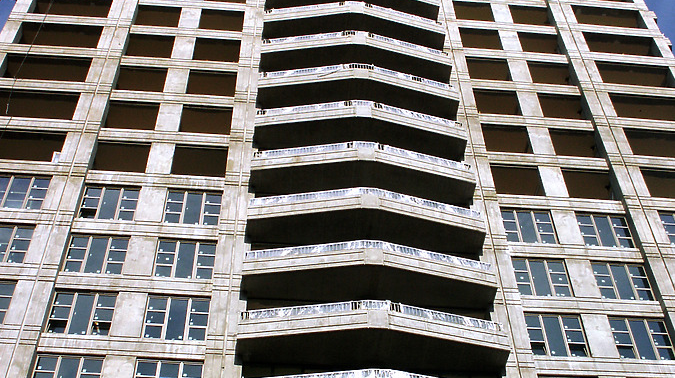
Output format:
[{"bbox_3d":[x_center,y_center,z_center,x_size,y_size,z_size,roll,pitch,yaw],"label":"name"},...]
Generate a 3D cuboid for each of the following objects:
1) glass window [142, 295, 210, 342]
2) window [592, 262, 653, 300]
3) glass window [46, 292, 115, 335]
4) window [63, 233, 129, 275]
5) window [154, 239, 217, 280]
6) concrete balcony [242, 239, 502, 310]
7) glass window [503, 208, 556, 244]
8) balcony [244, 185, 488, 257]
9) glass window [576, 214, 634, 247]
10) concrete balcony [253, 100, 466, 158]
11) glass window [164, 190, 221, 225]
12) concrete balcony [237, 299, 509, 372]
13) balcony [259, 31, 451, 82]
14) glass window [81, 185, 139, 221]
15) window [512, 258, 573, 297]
[{"bbox_3d":[-5.727,4.721,32.598,2.285,1.971,0.133,3,-49,-4],"label":"glass window"},{"bbox_3d":[11.534,3.737,36.661,2.250,1.981,0.150,3,-49,-4],"label":"window"},{"bbox_3d":[-9.168,4.489,32.839,2.267,1.981,0.150,3,-49,-4],"label":"glass window"},{"bbox_3d":[-9.238,2.542,35.094,2.267,1.981,0.150,3,-49,-4],"label":"window"},{"bbox_3d":[-5.882,2.747,35.332,2.313,1.981,0.150,3,-49,-4],"label":"window"},{"bbox_3d":[1.224,3.096,33.695,9.381,1.283,2.213,3,-49,-4],"label":"concrete balcony"},{"bbox_3d":[8.186,1.602,38.647,2.209,1.981,0.150,3,-49,-4],"label":"glass window"},{"bbox_3d":[1.188,1.179,36.440,9.512,1.314,2.224,3,-49,-4],"label":"balcony"},{"bbox_3d":[11.251,1.843,38.348,2.243,1.971,0.133,3,-49,-4],"label":"glass window"},{"bbox_3d":[1.081,-2.753,40.969,9.512,1.314,2.224,3,-49,-4],"label":"concrete balcony"},{"bbox_3d":[-5.940,0.786,37.595,2.313,1.981,0.150,3,-49,-4],"label":"glass window"},{"bbox_3d":[1.303,5.052,32.109,9.551,1.278,1.910,3,-49,-4],"label":"concrete balcony"},{"bbox_3d":[0.954,-6.591,44.800,9.381,1.283,2.213,3,-49,-4],"label":"balcony"},{"bbox_3d":[-9.172,0.666,36.794,2.274,1.971,0.133,3,-49,-4],"label":"glass window"},{"bbox_3d":[8.261,3.549,36.552,2.197,2.043,0.150,3,-49,-4],"label":"window"}]

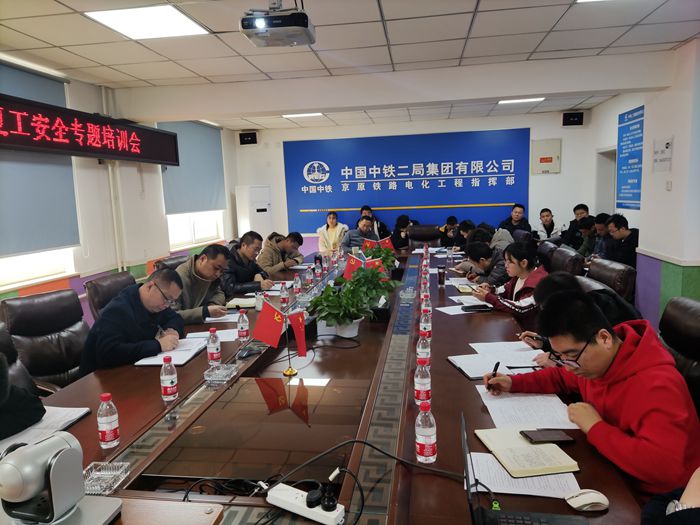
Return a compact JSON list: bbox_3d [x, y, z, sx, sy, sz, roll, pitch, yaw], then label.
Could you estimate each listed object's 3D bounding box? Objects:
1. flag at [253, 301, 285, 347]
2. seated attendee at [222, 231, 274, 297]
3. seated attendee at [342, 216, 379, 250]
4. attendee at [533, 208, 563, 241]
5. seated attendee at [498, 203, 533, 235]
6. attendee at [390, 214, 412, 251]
[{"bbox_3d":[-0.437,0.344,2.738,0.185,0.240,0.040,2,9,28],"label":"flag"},{"bbox_3d":[-1.000,0.363,4.751,0.740,1.280,0.580,0,8,19],"label":"seated attendee"},{"bbox_3d":[0.212,-0.067,7.600,0.560,1.260,0.760,-1,8,6],"label":"seated attendee"},{"bbox_3d":[2.876,-0.111,7.368,0.540,1.325,0.750,-1,7,8],"label":"attendee"},{"bbox_3d":[2.472,-0.180,7.672,0.530,1.380,0.740,0,8,14],"label":"seated attendee"},{"bbox_3d":[0.833,-0.076,7.494,0.540,1.250,0.760,-1,8,9],"label":"attendee"}]

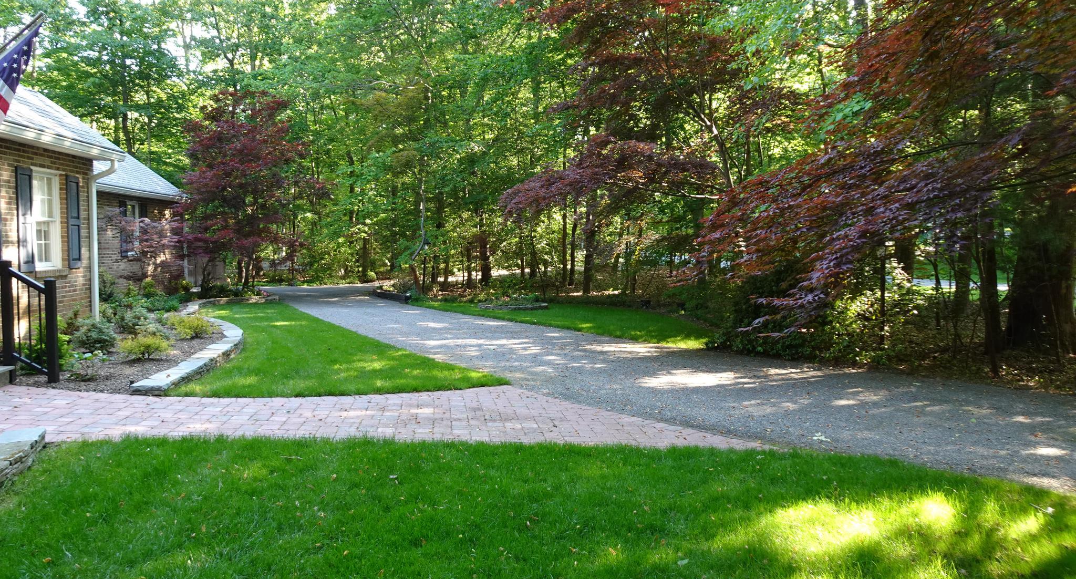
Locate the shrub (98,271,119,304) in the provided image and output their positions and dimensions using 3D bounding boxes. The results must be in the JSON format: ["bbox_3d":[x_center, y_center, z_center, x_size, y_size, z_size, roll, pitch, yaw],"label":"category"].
[{"bbox_3d":[-8.704,-0.061,15.020,0.570,0.690,0.570,0,3,-7],"label":"shrub"}]

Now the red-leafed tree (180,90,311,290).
[{"bbox_3d":[-7.382,-2.475,18.691,3.200,5.060,3.300,0,3,-7],"label":"red-leafed tree"}]

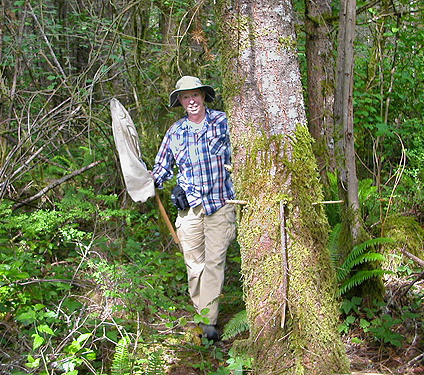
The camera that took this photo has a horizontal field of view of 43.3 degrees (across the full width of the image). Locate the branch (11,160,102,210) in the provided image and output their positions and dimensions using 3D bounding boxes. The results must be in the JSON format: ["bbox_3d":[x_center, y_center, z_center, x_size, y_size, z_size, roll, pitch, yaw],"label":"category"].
[{"bbox_3d":[-1.571,-0.020,5.400,0.950,0.500,0.250,-2,4,-6],"label":"branch"}]

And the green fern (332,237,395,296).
[{"bbox_3d":[1.141,0.599,4.050,0.500,0.460,0.450,-2,4,-6],"label":"green fern"}]

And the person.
[{"bbox_3d":[-0.102,0.145,3.520,0.580,1.740,0.380,-3,4,1],"label":"person"}]

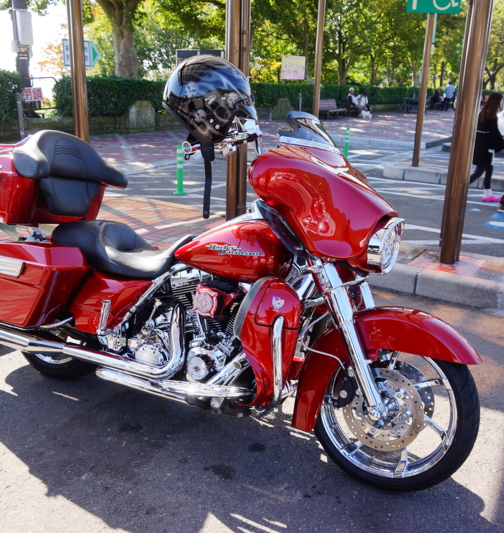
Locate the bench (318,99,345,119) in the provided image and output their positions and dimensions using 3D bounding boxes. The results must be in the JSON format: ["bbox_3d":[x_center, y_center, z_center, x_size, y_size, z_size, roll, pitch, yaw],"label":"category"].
[{"bbox_3d":[3.380,-6.696,25.500,0.600,0.800,1.500,13,21,33],"label":"bench"}]

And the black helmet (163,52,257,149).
[{"bbox_3d":[-0.143,-0.570,2.060,0.300,0.260,0.250,16,17,-4],"label":"black helmet"}]

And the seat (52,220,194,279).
[{"bbox_3d":[-0.581,-0.088,2.749,0.710,0.230,0.360,10,8,26],"label":"seat"}]

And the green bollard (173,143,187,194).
[{"bbox_3d":[-0.993,-1.319,8.190,0.200,0.650,0.200,2,17,0],"label":"green bollard"}]

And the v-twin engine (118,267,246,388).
[{"bbox_3d":[-0.279,0.217,2.594,0.520,0.460,0.400,10,8,26],"label":"v-twin engine"}]

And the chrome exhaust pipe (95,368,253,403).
[{"bbox_3d":[-0.343,0.455,2.378,0.670,0.110,0.130,10,8,26],"label":"chrome exhaust pipe"}]

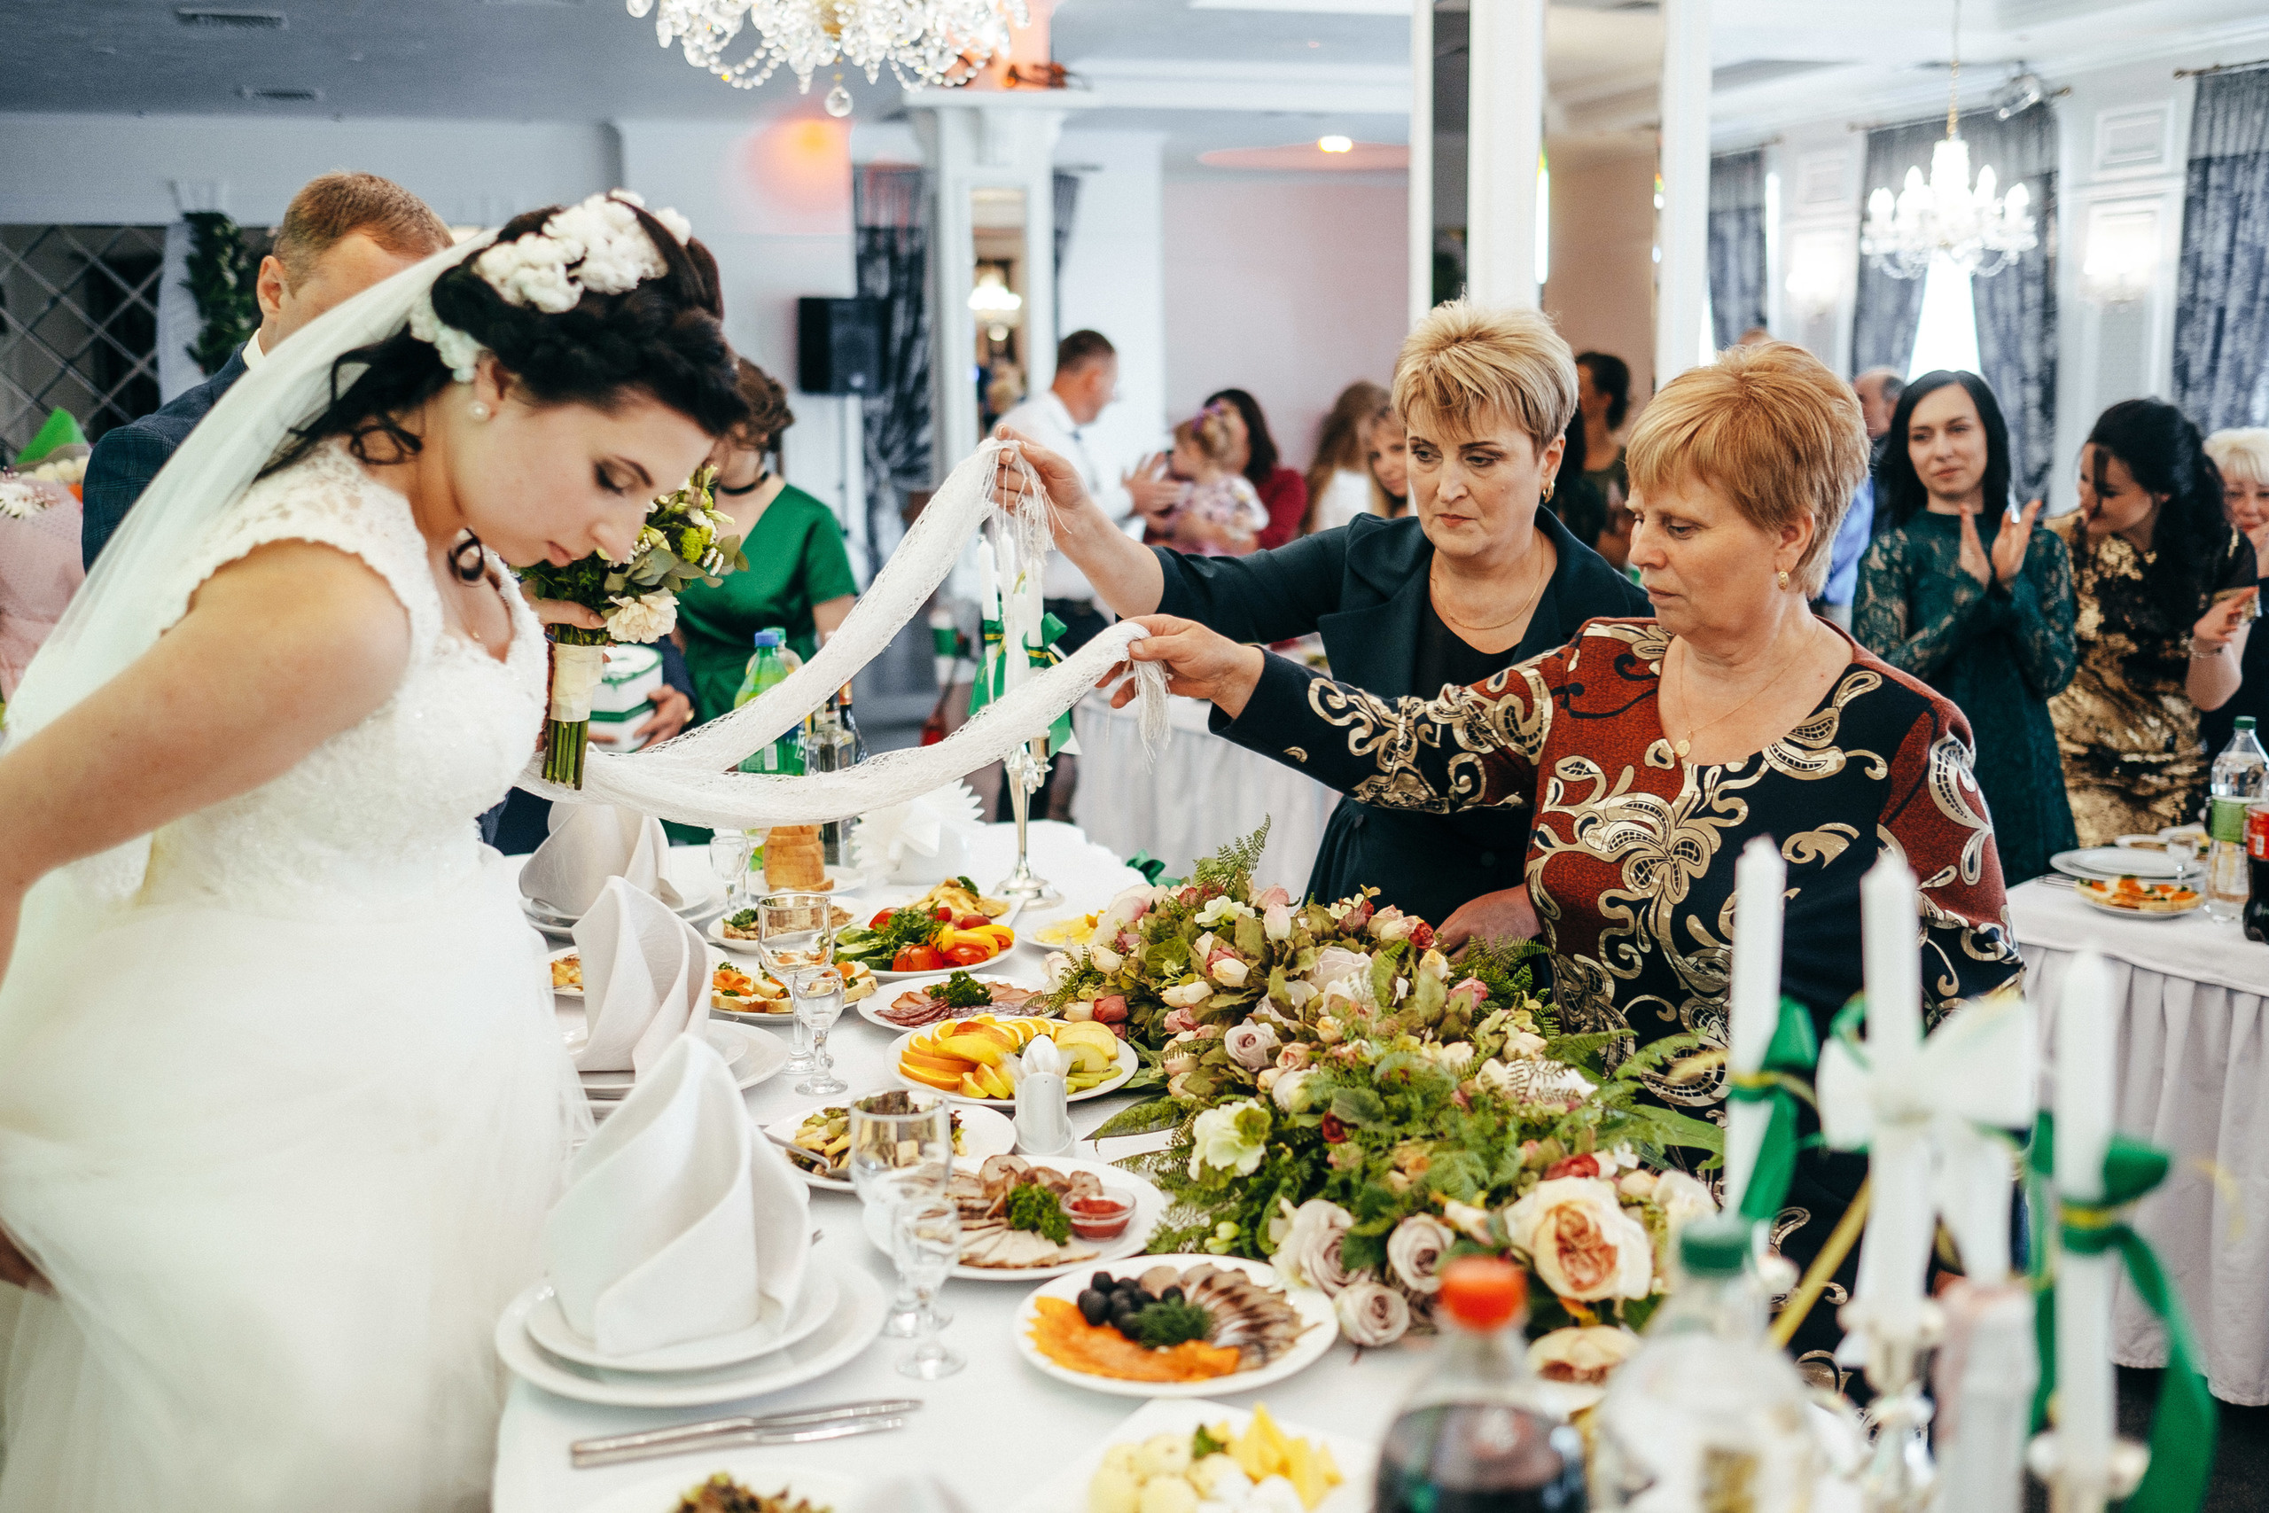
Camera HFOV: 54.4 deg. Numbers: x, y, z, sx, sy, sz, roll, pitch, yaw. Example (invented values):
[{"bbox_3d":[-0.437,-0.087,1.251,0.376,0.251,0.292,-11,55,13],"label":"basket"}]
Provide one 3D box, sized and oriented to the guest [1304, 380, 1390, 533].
[{"bbox_3d":[0.563,-0.239,5.758,0.320,1.520,0.440,-6,12,-25],"label":"guest"}]

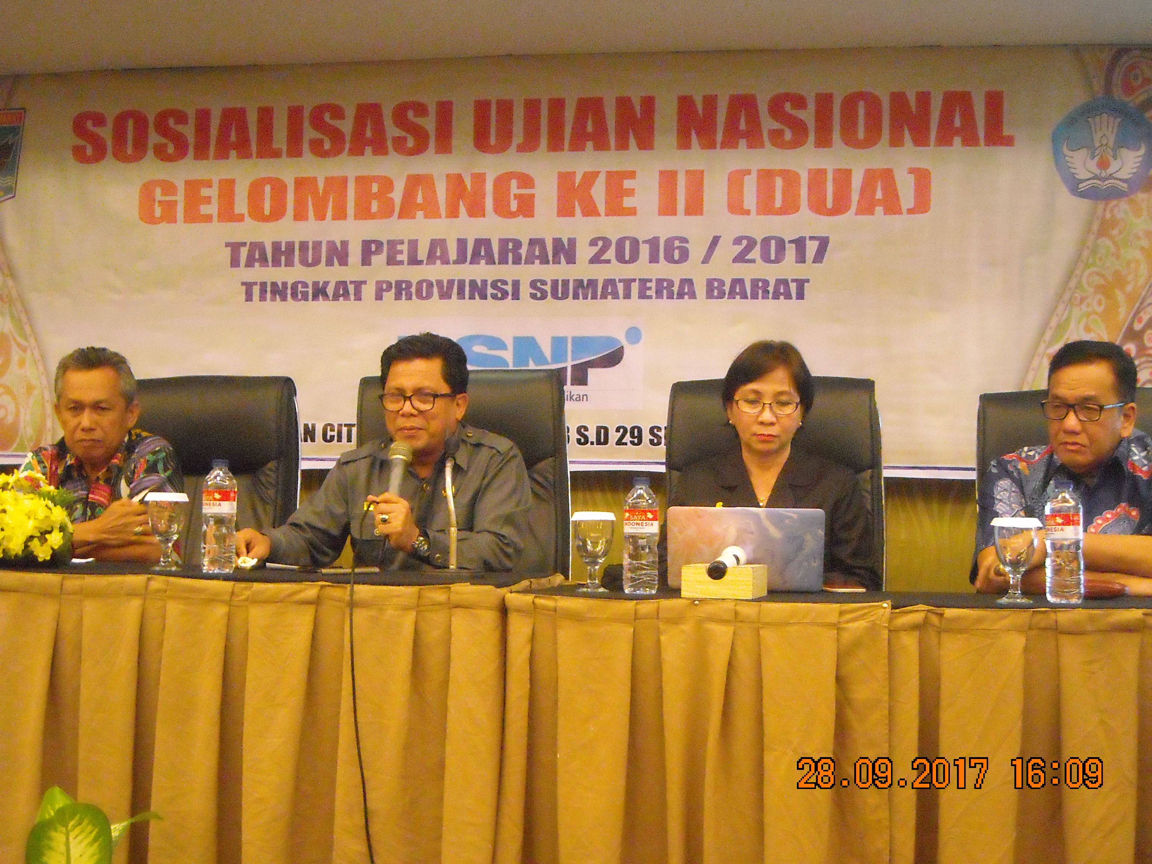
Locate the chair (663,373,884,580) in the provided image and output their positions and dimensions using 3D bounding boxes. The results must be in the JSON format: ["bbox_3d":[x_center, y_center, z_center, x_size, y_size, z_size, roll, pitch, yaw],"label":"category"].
[{"bbox_3d":[0.388,0.469,4.390,0.620,1.200,0.680,1,-2,15],"label":"chair"}]

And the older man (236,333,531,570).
[{"bbox_3d":[-0.385,0.427,4.250,0.570,1.270,0.780,1,-2,17],"label":"older man"}]

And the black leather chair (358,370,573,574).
[{"bbox_3d":[-0.335,0.448,4.500,0.620,1.200,0.680,1,-2,17],"label":"black leather chair"}]

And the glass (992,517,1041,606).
[{"bbox_3d":[0.800,0.235,3.690,0.092,0.158,0.092,1,-2,12],"label":"glass"}]

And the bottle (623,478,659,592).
[{"bbox_3d":[0.125,0.200,3.900,0.068,0.225,0.068,1,-2,0],"label":"bottle"}]

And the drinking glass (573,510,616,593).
[{"bbox_3d":[0.035,0.236,4.000,0.088,0.158,0.088,1,-2,0],"label":"drinking glass"}]

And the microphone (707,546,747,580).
[{"bbox_3d":[0.289,0.247,3.850,0.049,0.049,0.240,1,3,13],"label":"microphone"}]

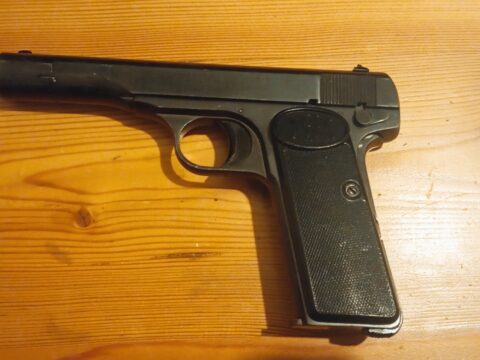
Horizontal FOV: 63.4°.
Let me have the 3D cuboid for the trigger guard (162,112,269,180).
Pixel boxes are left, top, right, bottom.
[{"bbox_3d":[-0.012,-0.015,0.173,0.046,0.013,0.026,3,81,0],"label":"trigger guard"}]

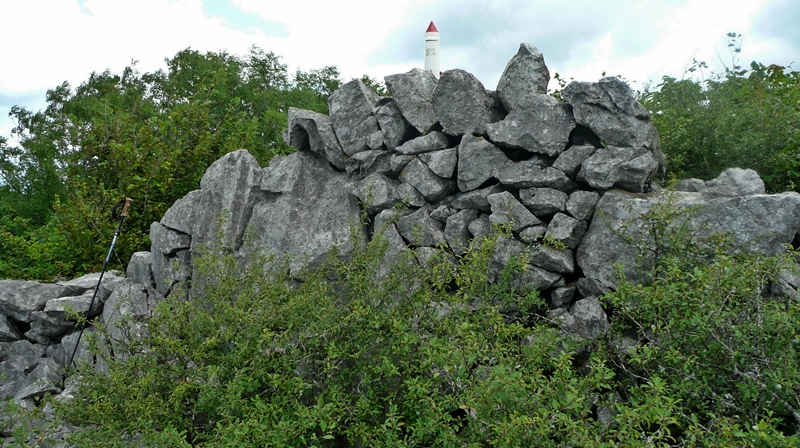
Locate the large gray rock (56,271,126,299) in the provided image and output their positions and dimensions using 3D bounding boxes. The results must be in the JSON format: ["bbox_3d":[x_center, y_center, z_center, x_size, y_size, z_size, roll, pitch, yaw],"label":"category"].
[{"bbox_3d":[-2.002,0.393,4.200,0.454,0.196,0.340,0,-3,0],"label":"large gray rock"}]

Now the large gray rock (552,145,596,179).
[{"bbox_3d":[1.301,-0.466,4.825,0.323,0.250,0.250,0,-2,0],"label":"large gray rock"}]

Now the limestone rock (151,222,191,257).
[{"bbox_3d":[-1.566,0.106,4.425,0.276,0.229,0.250,0,-2,0],"label":"limestone rock"}]

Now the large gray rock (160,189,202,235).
[{"bbox_3d":[-1.621,-0.093,4.800,0.306,0.336,0.320,0,2,0],"label":"large gray rock"}]

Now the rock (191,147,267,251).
[{"bbox_3d":[-1.275,-0.138,4.810,0.510,0.808,0.420,0,-2,0],"label":"rock"}]

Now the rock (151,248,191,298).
[{"bbox_3d":[-1.569,0.339,4.435,0.276,0.336,0.270,0,-2,0],"label":"rock"}]

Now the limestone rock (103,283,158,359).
[{"bbox_3d":[-1.781,0.642,4.260,0.347,0.528,0.320,0,-2,0],"label":"limestone rock"}]

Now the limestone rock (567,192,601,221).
[{"bbox_3d":[1.248,-0.126,4.400,0.231,0.204,0.210,0,-3,0],"label":"limestone rock"}]

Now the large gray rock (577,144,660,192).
[{"bbox_3d":[1.513,-0.386,4.500,0.570,0.334,0.420,0,-3,0],"label":"large gray rock"}]

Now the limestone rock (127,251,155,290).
[{"bbox_3d":[-1.684,0.302,4.200,0.200,0.260,0.200,0,-3,0],"label":"limestone rock"}]

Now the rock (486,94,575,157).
[{"bbox_3d":[0.983,-0.742,4.875,0.645,0.454,0.450,0,-2,0],"label":"rock"}]

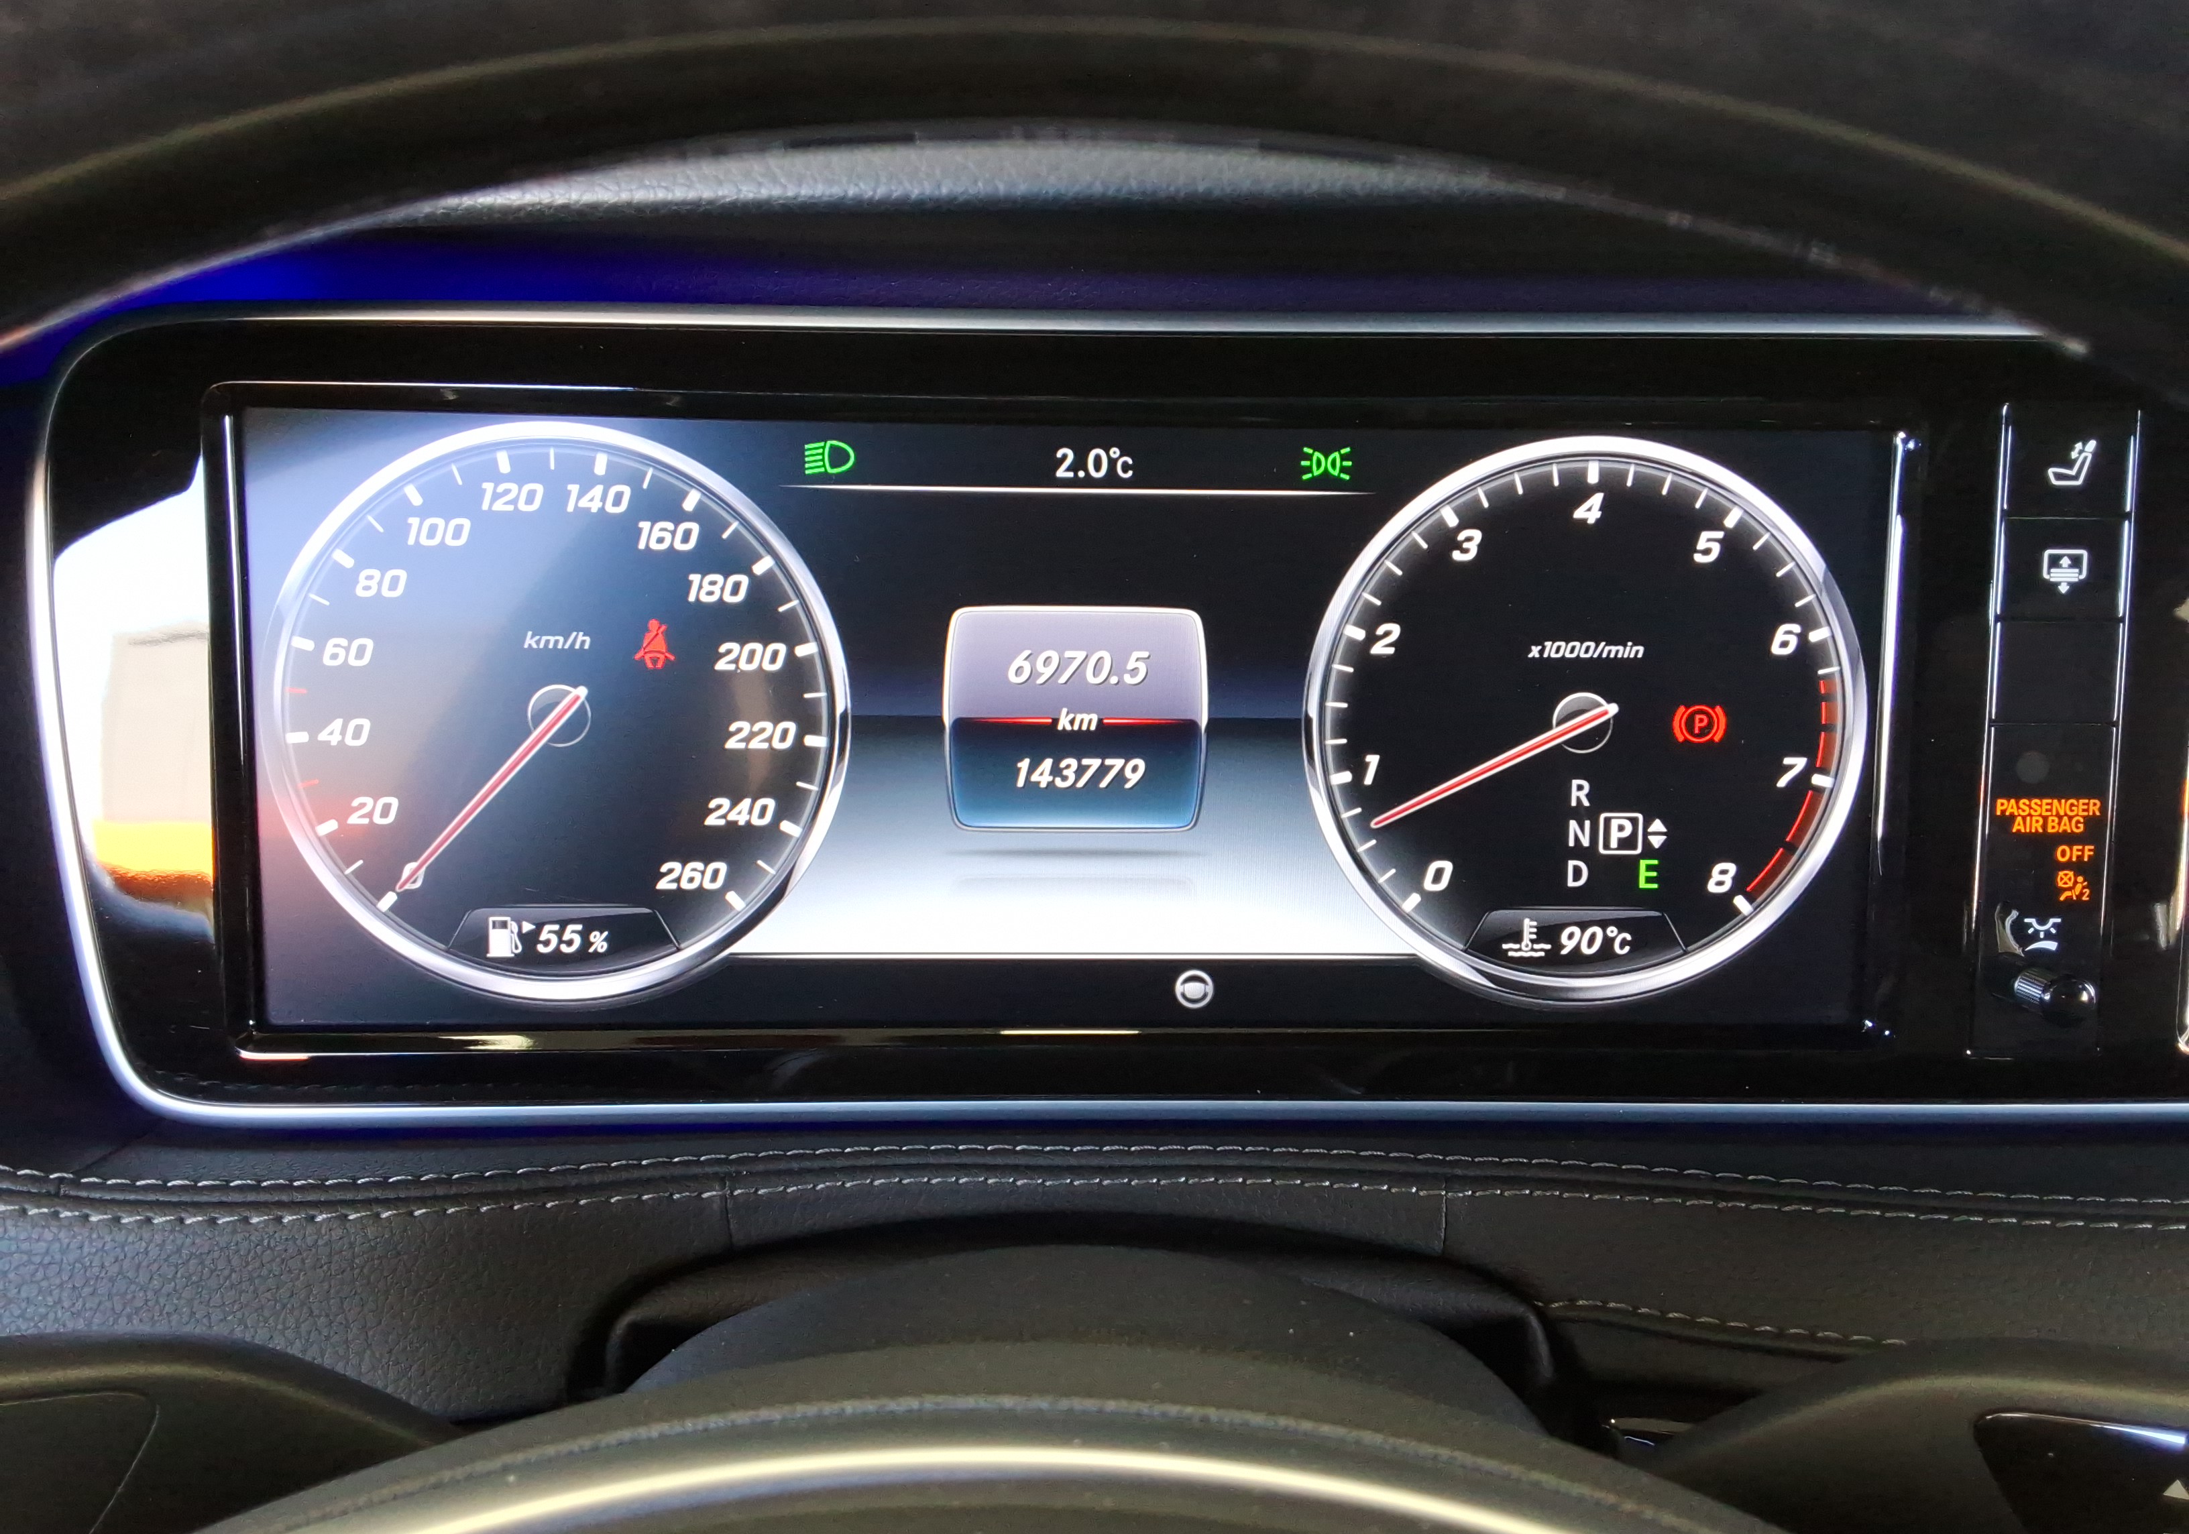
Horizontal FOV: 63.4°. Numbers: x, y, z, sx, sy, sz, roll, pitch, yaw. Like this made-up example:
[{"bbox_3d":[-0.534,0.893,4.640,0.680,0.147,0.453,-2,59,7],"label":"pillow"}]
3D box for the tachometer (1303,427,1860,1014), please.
[{"bbox_3d":[0.091,-0.008,0.330,0.105,0.105,0.010,0,5,-2],"label":"tachometer"}]

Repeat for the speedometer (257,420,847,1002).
[{"bbox_3d":[-0.096,-0.009,0.322,0.105,0.105,0.010,0,5,-2],"label":"speedometer"}]

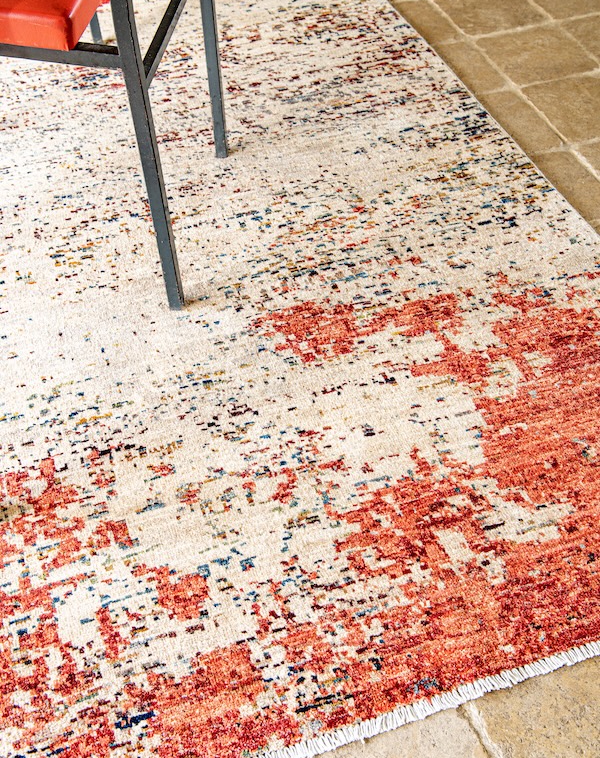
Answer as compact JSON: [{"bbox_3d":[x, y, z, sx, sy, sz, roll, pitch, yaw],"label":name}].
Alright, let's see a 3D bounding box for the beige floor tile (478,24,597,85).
[{"bbox_3d":[0.509,-0.699,1.899,0.189,0.012,0.201,-15,51,-12],"label":"beige floor tile"}]

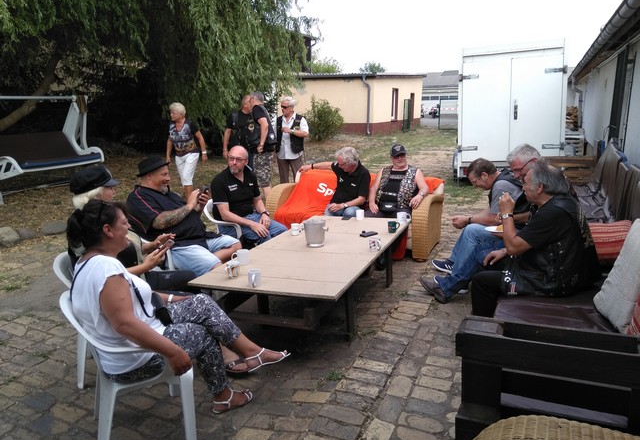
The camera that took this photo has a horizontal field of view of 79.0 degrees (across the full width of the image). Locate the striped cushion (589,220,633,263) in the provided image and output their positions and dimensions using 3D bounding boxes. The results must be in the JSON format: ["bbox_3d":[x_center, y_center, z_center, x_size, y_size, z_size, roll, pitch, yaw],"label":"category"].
[{"bbox_3d":[1.875,0.148,2.550,0.180,0.350,0.450,-13,18,-31],"label":"striped cushion"}]

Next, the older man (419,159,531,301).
[{"bbox_3d":[1.289,0.043,3.198,0.920,1.100,0.560,2,16,17],"label":"older man"}]

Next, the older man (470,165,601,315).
[{"bbox_3d":[1.307,0.199,2.484,0.820,1.180,0.580,3,16,19],"label":"older man"}]

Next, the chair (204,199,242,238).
[{"bbox_3d":[-0.740,0.190,3.620,0.570,0.800,0.570,5,18,29],"label":"chair"}]

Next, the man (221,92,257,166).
[{"bbox_3d":[-1.031,-0.877,5.588,0.620,1.760,0.420,-12,18,-27],"label":"man"}]

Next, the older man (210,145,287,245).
[{"bbox_3d":[-0.577,-0.029,3.507,0.850,1.280,0.620,7,19,33],"label":"older man"}]

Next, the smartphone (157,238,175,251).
[{"bbox_3d":[-0.924,0.154,2.300,0.070,0.009,0.145,20,60,45],"label":"smartphone"}]

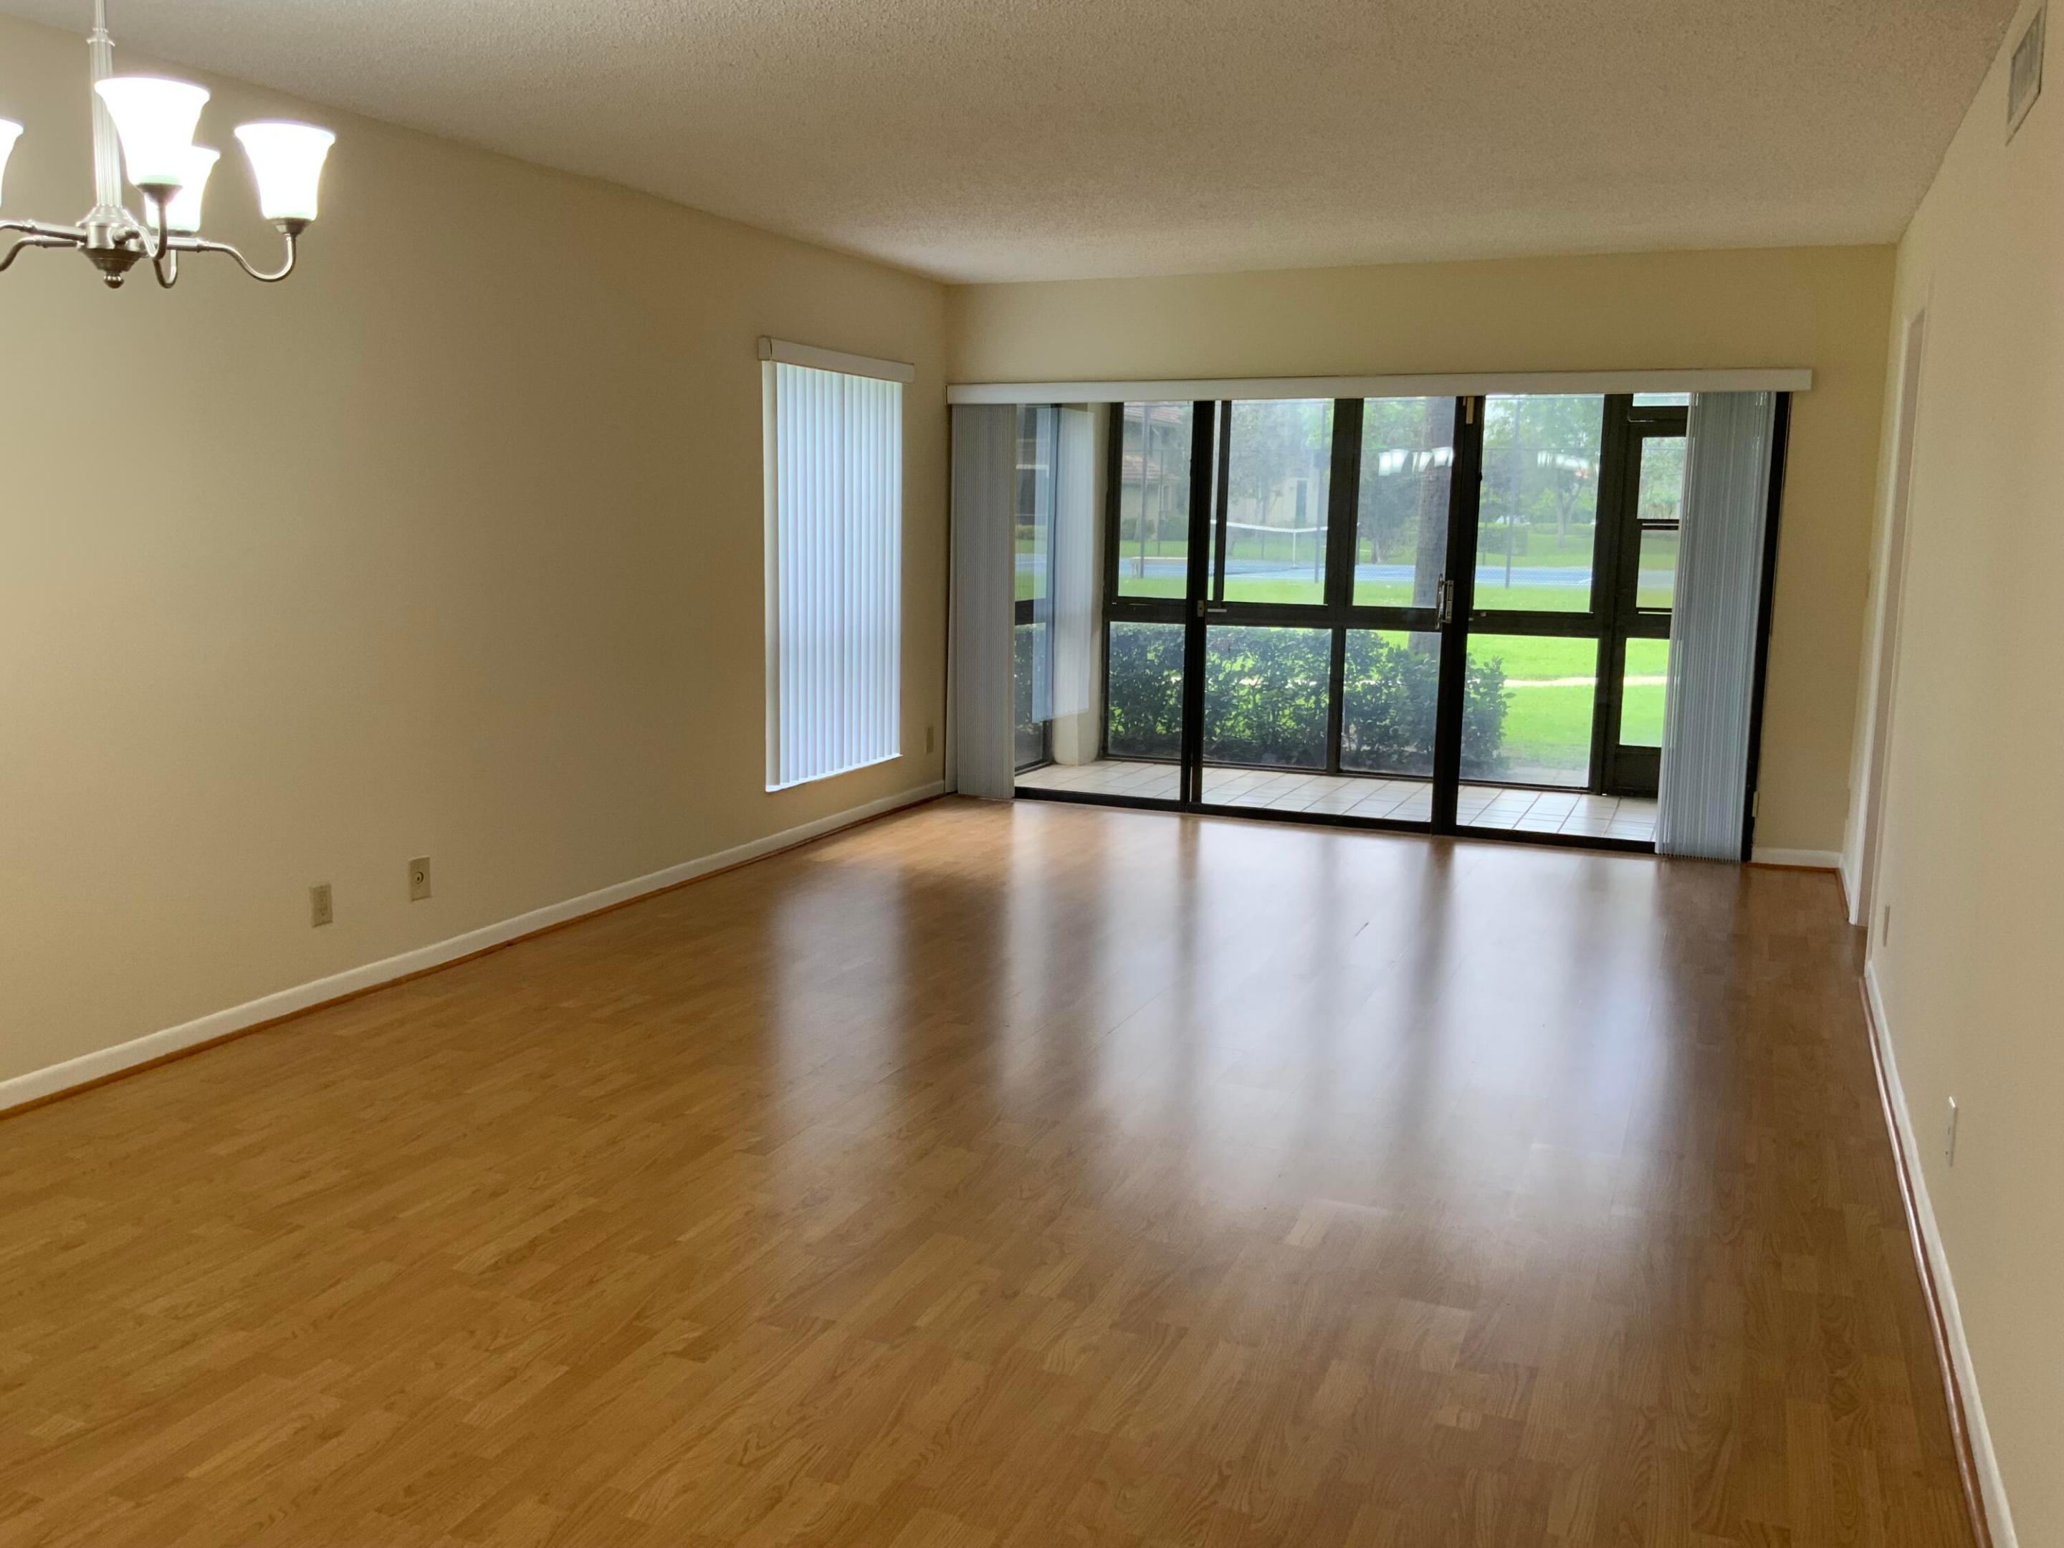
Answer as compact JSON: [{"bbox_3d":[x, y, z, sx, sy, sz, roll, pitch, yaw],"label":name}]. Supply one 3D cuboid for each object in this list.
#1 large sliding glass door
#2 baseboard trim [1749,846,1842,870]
[{"bbox_3d":[1.335,-0.726,7.695,3.350,1.950,0.120,5,10,22],"label":"large sliding glass door"},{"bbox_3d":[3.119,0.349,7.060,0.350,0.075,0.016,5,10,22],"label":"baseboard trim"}]

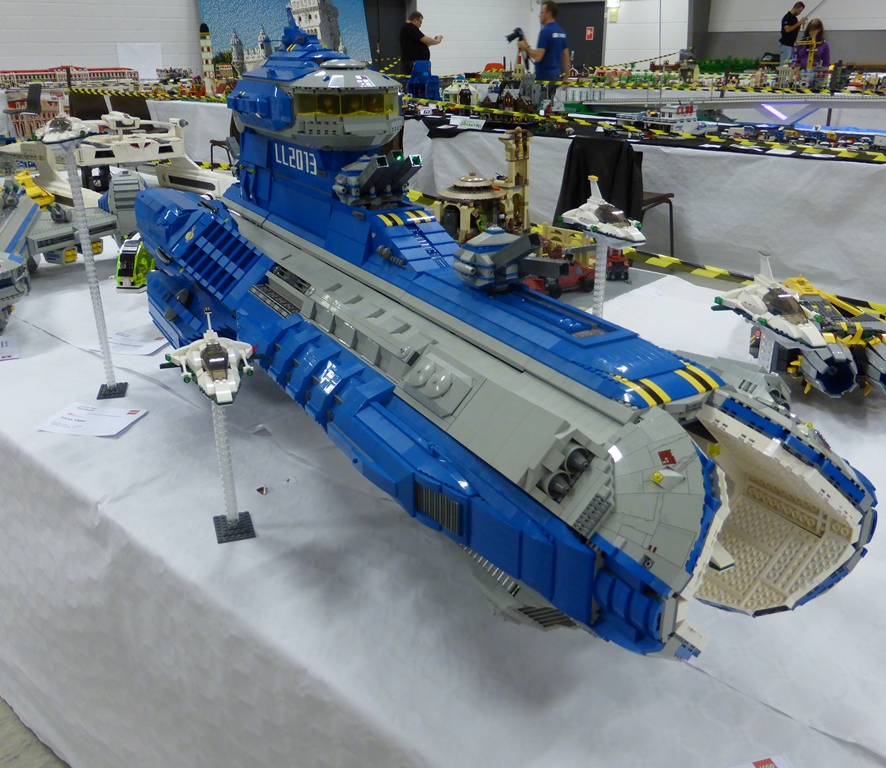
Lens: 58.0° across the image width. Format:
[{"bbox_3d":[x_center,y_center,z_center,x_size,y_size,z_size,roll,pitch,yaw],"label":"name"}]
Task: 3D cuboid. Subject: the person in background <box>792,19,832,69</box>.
[{"bbox_3d":[4.493,-3.701,10.047,0.460,1.624,0.360,10,25,23],"label":"person in background"}]

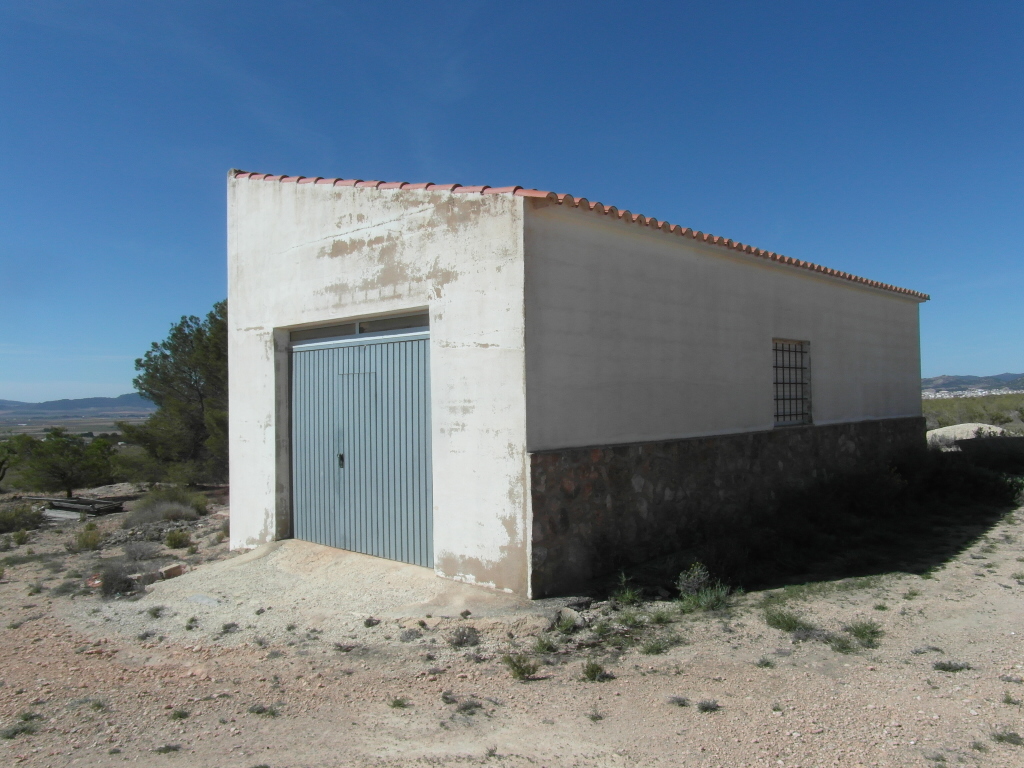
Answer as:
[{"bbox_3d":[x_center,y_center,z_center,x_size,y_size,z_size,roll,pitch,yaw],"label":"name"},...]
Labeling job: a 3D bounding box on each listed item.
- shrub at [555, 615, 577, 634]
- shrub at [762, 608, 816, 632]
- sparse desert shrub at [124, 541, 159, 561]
[{"bbox_3d":[0.361,1.617,4.802,0.149,0.114,0.133,-1,-1,0],"label":"shrub"},{"bbox_3d":[1.855,1.566,4.767,0.349,0.139,0.275,-1,-1,0],"label":"shrub"},{"bbox_3d":[-4.619,2.058,8.850,0.424,0.213,0.377,-1,-1,0],"label":"sparse desert shrub"}]

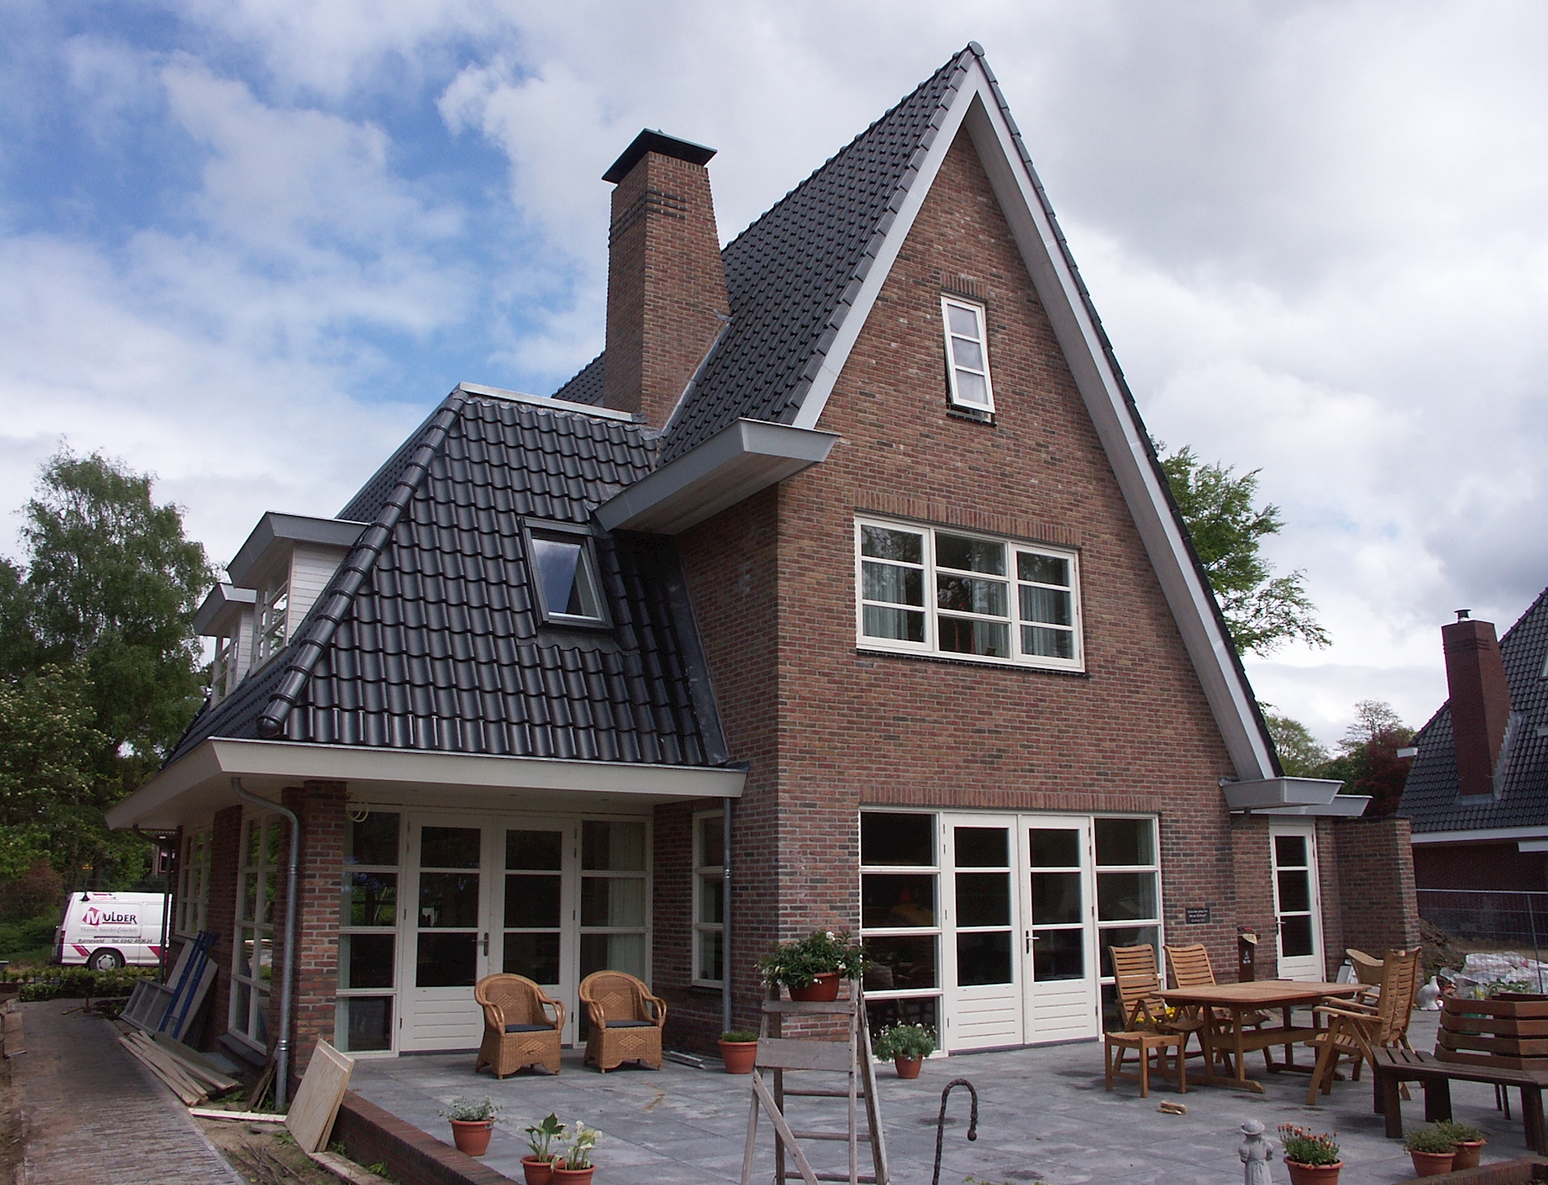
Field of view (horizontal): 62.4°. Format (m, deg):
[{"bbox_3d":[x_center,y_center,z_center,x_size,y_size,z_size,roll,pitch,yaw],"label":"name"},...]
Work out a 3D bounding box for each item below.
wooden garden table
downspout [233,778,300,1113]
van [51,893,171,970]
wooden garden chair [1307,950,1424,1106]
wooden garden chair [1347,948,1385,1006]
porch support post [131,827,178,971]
[{"bbox_3d":[4.104,3.719,10.719,2.260,0.740,0.940,10,-16,-38],"label":"wooden garden table"},{"bbox_3d":[-4.245,2.877,10.543,0.580,2.640,0.100,7,-15,-29],"label":"downspout"},{"bbox_3d":[-14.843,8.302,31.199,4.700,1.910,1.850,7,-15,-29],"label":"van"},{"bbox_3d":[4.477,3.309,9.730,0.740,1.100,0.580,-11,-17,40],"label":"wooden garden chair"},{"bbox_3d":[5.169,3.703,11.374,0.780,1.060,0.580,10,-16,-38],"label":"wooden garden chair"},{"bbox_3d":[-8.927,4.614,18.335,0.580,2.500,0.180,8,-16,-31],"label":"porch support post"}]

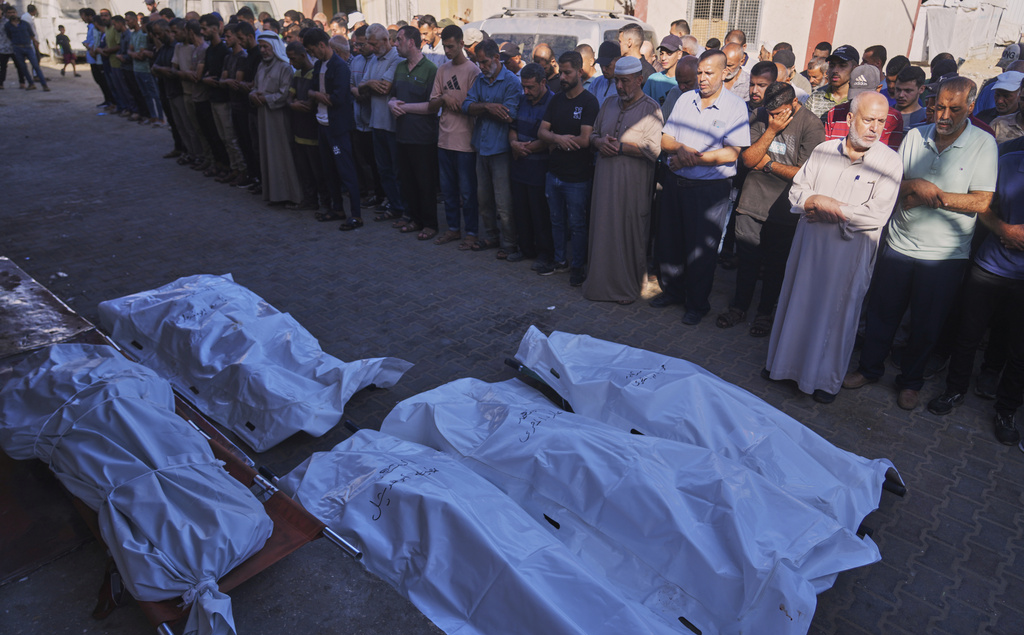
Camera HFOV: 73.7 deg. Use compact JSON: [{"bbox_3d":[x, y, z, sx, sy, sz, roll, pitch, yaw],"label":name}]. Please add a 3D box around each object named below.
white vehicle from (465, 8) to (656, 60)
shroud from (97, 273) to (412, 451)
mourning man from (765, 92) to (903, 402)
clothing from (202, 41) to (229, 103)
[{"bbox_3d":[0.250,-4.186,11.416,1.800,1.740,4.300,-22,33,-38],"label":"white vehicle"},{"bbox_3d":[-1.679,0.126,4.170,2.120,0.320,0.840,21,33,36],"label":"shroud"},{"bbox_3d":[1.739,-0.395,3.735,0.580,1.651,0.450,18,32,33],"label":"mourning man"},{"bbox_3d":[-3.300,-2.795,7.757,0.480,0.680,0.320,19,32,34],"label":"clothing"}]

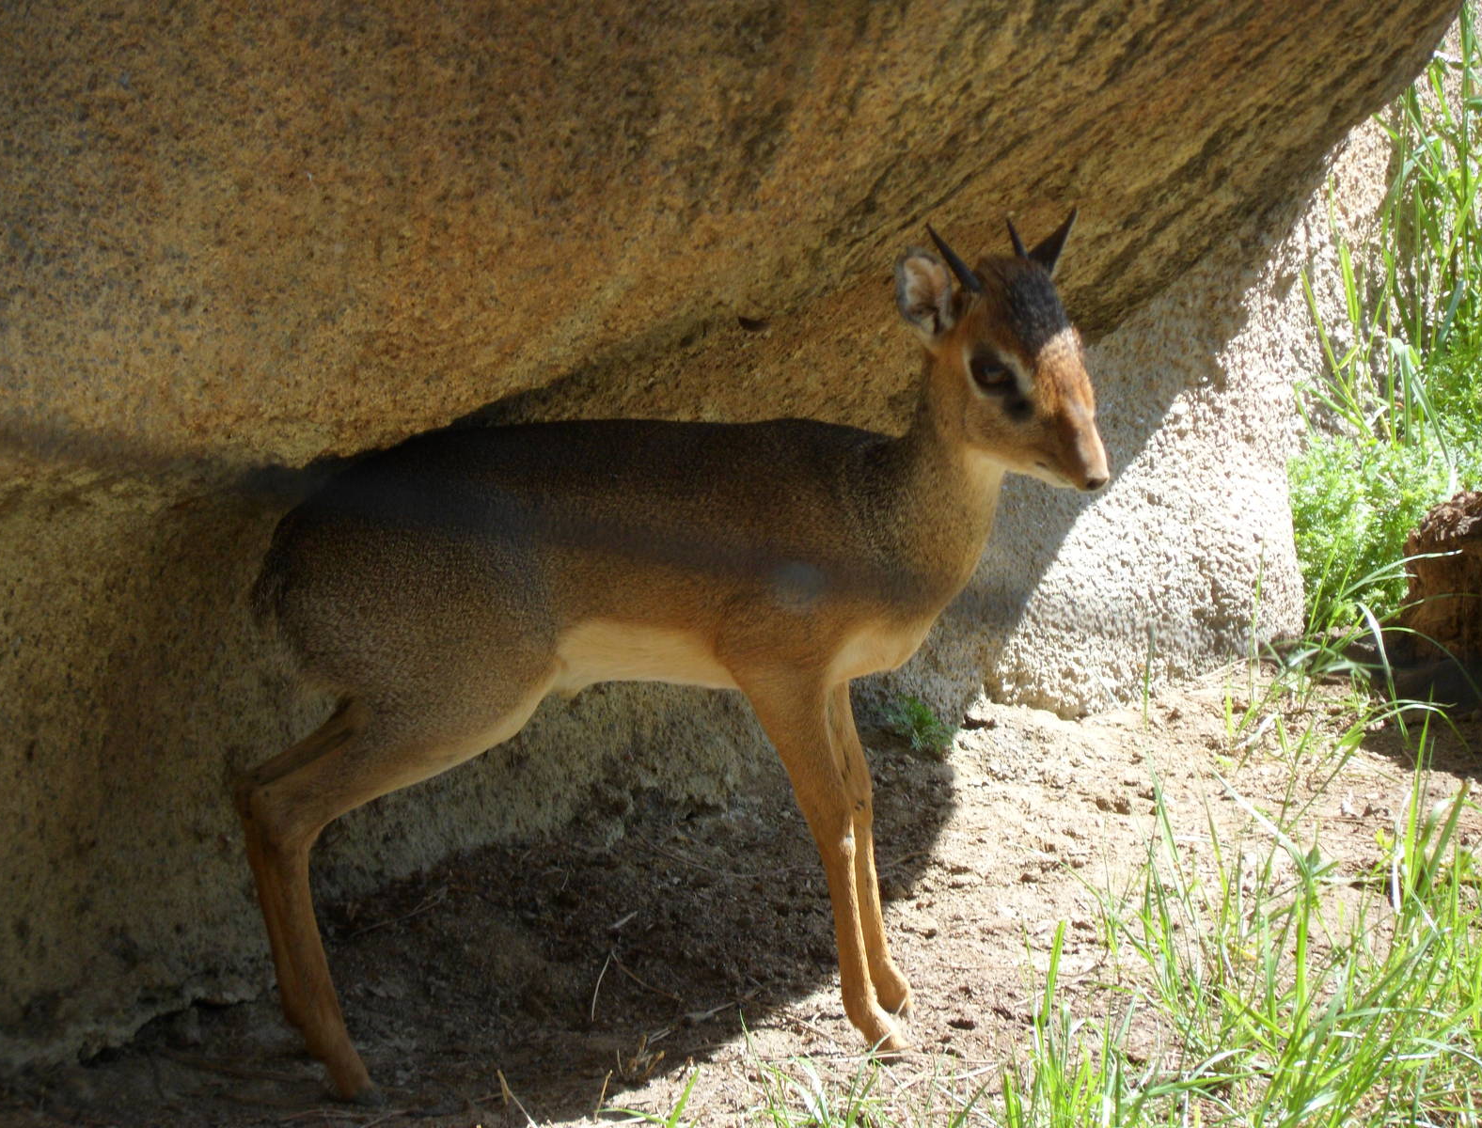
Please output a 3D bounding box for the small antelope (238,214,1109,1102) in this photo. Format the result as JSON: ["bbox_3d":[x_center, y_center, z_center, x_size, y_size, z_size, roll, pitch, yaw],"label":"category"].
[{"bbox_3d":[-0.041,0.057,7.100,0.525,0.515,0.165,-1,15,-5],"label":"small antelope"}]

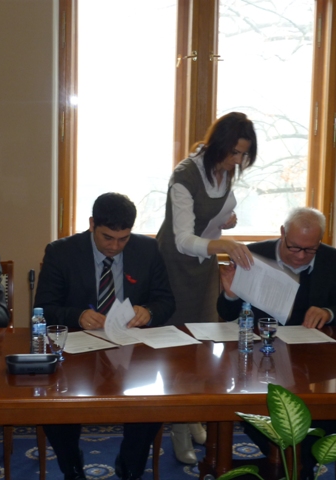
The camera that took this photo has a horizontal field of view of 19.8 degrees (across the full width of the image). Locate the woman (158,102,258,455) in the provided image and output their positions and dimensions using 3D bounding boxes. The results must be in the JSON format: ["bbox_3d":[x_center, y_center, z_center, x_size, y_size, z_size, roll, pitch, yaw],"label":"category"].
[{"bbox_3d":[0.199,0.250,4.497,0.600,1.680,0.470,8,10,42],"label":"woman"}]

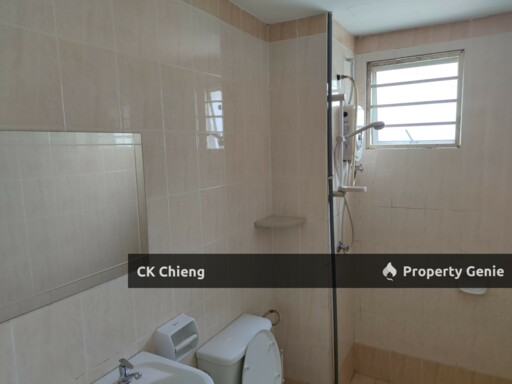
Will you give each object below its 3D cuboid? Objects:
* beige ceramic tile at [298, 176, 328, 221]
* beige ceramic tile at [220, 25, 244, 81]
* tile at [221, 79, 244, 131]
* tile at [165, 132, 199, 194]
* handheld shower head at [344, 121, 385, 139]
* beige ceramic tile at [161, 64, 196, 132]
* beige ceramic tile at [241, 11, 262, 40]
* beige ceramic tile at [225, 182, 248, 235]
[{"bbox_3d":[0.331,0.046,2.026,0.171,0.254,0.010,3,9,30],"label":"beige ceramic tile"},{"bbox_3d":[-0.124,-0.685,1.760,0.010,0.258,0.199,3,9,30],"label":"beige ceramic tile"},{"bbox_3d":[-0.117,-0.429,1.794,0.010,0.256,0.199,3,9,30],"label":"tile"},{"bbox_3d":[-0.304,-0.121,1.468,0.010,0.254,0.197,3,9,30],"label":"tile"},{"bbox_3d":[0.579,-0.327,1.906,0.221,0.060,0.075,-15,-1,31],"label":"handheld shower head"},{"bbox_3d":[-0.316,-0.378,1.451,0.010,0.256,0.199,3,9,30],"label":"beige ceramic tile"},{"bbox_3d":[-0.024,-0.885,1.890,0.010,0.105,0.198,3,9,30],"label":"beige ceramic tile"},{"bbox_3d":[-0.102,0.079,1.862,0.010,0.256,0.199,3,9,30],"label":"beige ceramic tile"}]

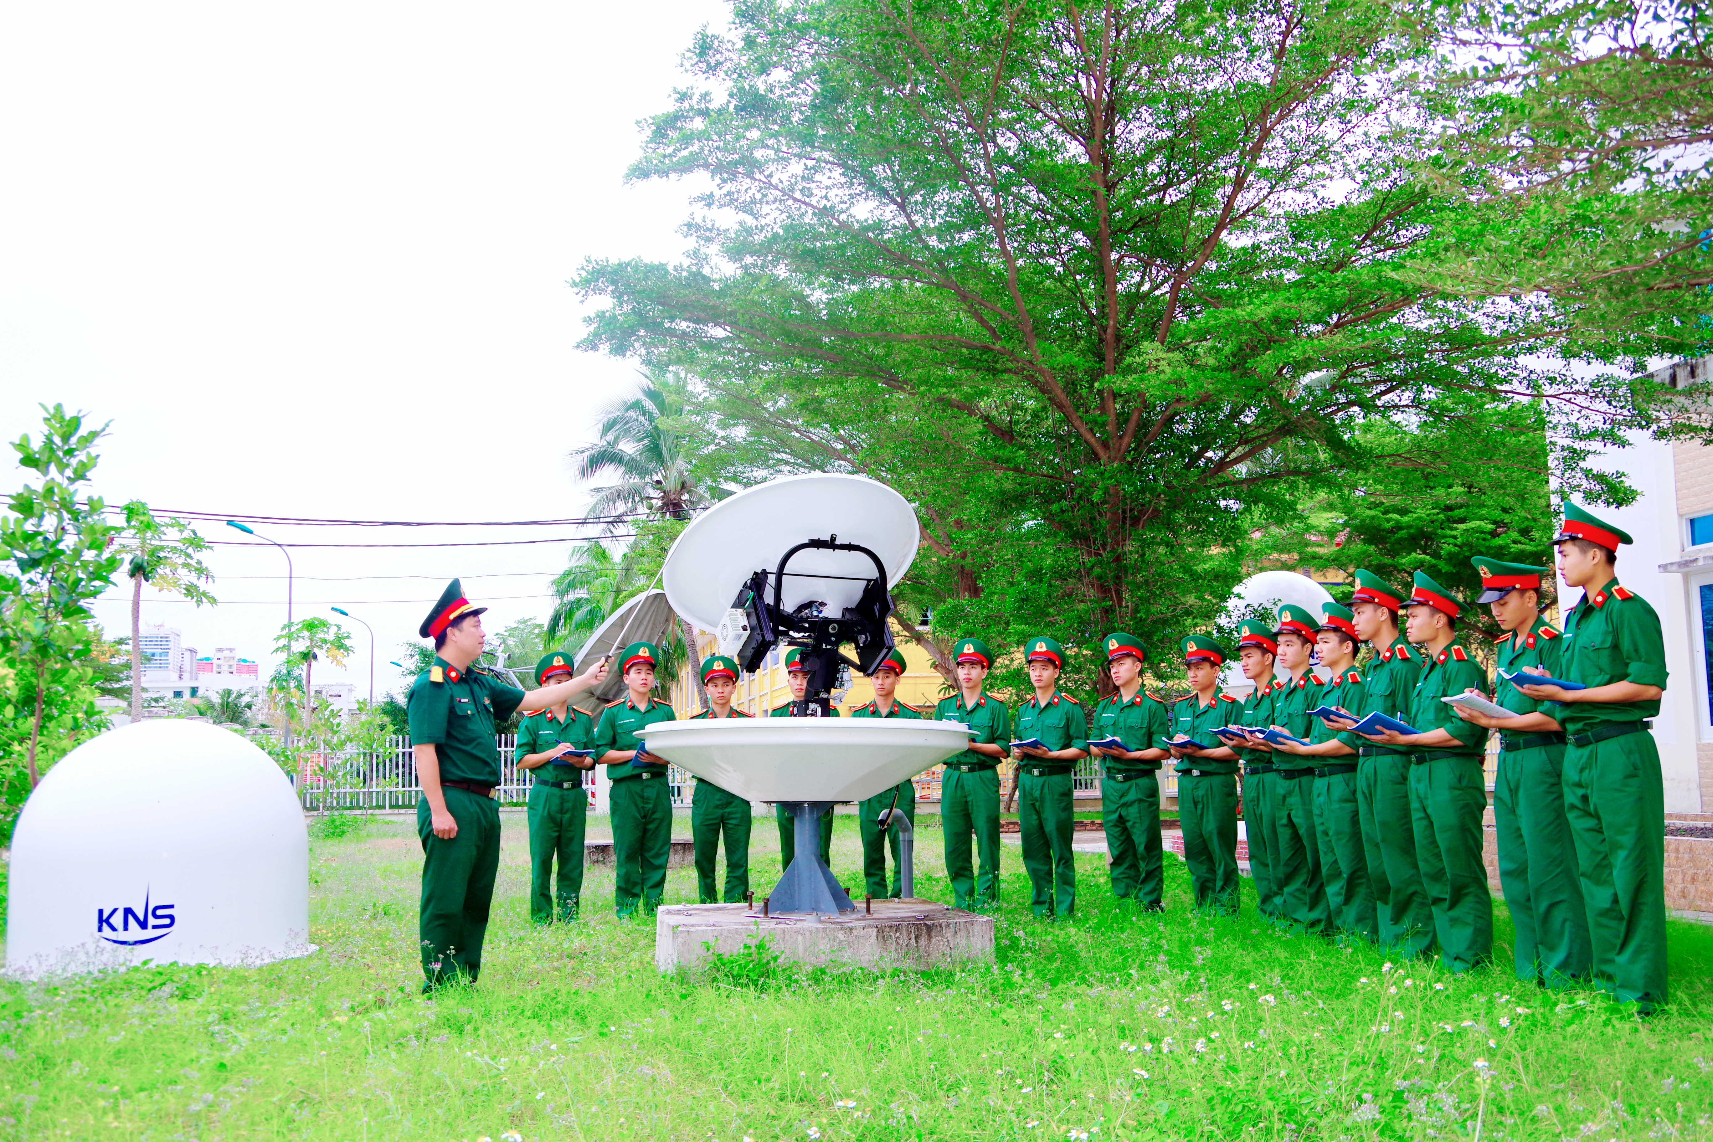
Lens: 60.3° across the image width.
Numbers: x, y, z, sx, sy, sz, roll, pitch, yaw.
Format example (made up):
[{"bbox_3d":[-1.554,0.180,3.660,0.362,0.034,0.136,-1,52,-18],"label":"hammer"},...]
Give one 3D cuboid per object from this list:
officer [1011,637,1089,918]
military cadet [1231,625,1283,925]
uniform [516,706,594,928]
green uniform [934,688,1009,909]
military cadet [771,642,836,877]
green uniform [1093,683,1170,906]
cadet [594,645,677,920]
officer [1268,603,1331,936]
[{"bbox_3d":[1.146,1.292,9.211,0.520,1.781,0.460,-6,-10,34],"label":"officer"},{"bbox_3d":[2.348,1.156,8.500,0.420,1.760,0.500,3,-9,-24],"label":"military cadet"},{"bbox_3d":[-1.940,1.559,9.480,0.520,1.410,0.340,4,-9,-28],"label":"uniform"},{"bbox_3d":[0.741,1.484,9.550,0.520,1.420,0.340,-3,-8,17],"label":"green uniform"},{"bbox_3d":[-0.334,1.418,10.088,0.510,1.790,0.420,-1,-8,0],"label":"military cadet"},{"bbox_3d":[1.706,1.435,9.316,0.500,1.406,0.370,-7,-10,36],"label":"green uniform"},{"bbox_3d":[-1.397,1.335,9.420,0.540,1.770,0.420,2,-8,-17],"label":"cadet"},{"bbox_3d":[2.353,1.052,7.800,0.420,1.770,0.500,2,-8,-20],"label":"officer"}]

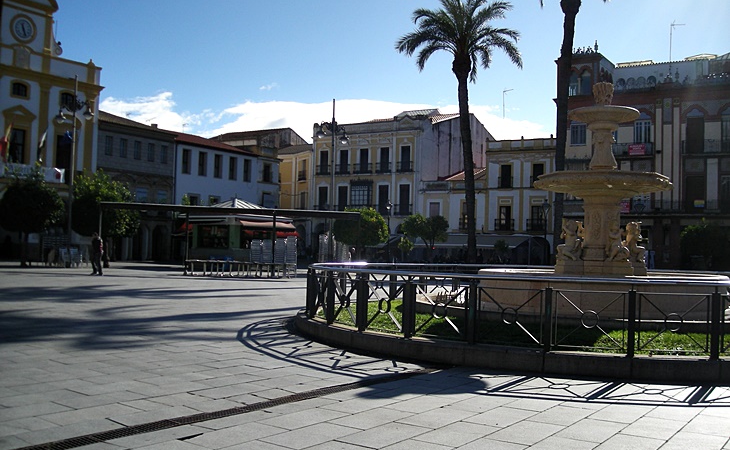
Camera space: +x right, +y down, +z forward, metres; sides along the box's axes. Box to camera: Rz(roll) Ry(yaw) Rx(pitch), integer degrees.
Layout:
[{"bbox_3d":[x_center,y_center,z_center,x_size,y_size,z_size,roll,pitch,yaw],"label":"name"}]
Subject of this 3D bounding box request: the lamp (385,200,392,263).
[{"bbox_3d":[1.231,0.642,39.500,0.470,4.100,0.470,1,-2,0],"label":"lamp"}]

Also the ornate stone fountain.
[{"bbox_3d":[4.767,-0.932,14.800,2.660,3.950,2.660,1,-2,18],"label":"ornate stone fountain"}]

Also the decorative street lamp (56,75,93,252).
[{"bbox_3d":[-14.629,-2.882,37.000,2.200,9.700,0.550,0,-3,33],"label":"decorative street lamp"}]

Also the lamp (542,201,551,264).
[{"bbox_3d":[9.096,0.777,37.000,0.470,4.100,0.470,1,-2,0],"label":"lamp"}]

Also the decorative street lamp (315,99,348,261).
[{"bbox_3d":[-1.833,-2.138,41.000,0.550,9.700,2.200,0,-3,30],"label":"decorative street lamp"}]

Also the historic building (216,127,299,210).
[{"bbox_3d":[-11.827,-3.142,80.665,11.000,13.800,7.000,0,-3,33],"label":"historic building"}]

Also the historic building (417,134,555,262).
[{"bbox_3d":[13.243,-1.600,70.923,12.800,11.400,11.500,0,-3,30],"label":"historic building"}]

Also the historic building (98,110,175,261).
[{"bbox_3d":[-23.528,-3.258,63.947,11.000,12.400,8.600,0,-3,33],"label":"historic building"}]

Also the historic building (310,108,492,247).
[{"bbox_3d":[4.593,-3.761,80.204,12.400,15.900,19.000,0,-3,30],"label":"historic building"}]

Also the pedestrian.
[{"bbox_3d":[-10.942,1.182,30.200,0.500,1.740,0.550,2,-2,-18],"label":"pedestrian"}]

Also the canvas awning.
[{"bbox_3d":[-5.084,0.016,38.500,0.700,0.500,4.100,0,-3,33],"label":"canvas awning"}]

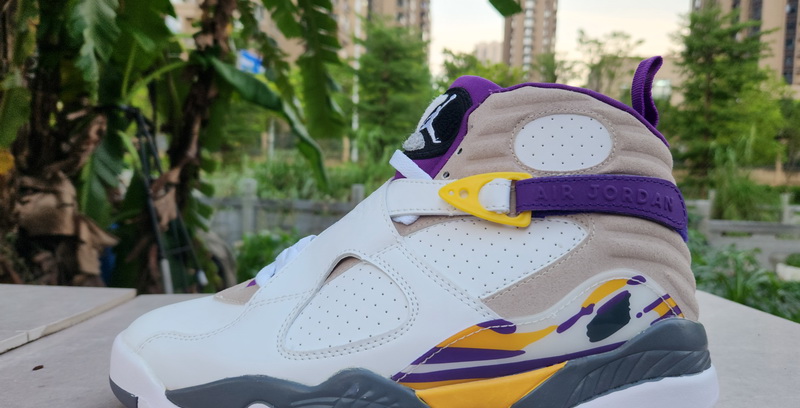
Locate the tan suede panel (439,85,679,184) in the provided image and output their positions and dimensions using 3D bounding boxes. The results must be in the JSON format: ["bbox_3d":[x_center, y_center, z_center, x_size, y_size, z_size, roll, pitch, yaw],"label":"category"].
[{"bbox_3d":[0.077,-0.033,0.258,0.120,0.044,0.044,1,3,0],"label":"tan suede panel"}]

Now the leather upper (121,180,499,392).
[{"bbox_3d":[-0.045,0.033,0.267,0.181,0.087,0.090,1,3,0],"label":"leather upper"}]

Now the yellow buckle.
[{"bbox_3d":[0.038,-0.002,0.239,0.041,0.024,0.010,1,3,8],"label":"yellow buckle"}]

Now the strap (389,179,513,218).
[{"bbox_3d":[0.022,-0.003,0.246,0.056,0.017,0.024,1,3,10],"label":"strap"}]

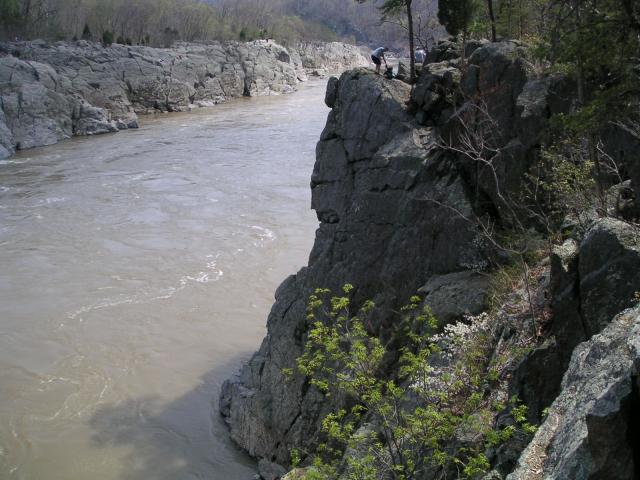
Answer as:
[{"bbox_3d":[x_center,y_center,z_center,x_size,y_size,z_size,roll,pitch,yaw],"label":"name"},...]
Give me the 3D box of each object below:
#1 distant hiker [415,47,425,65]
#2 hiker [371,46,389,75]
[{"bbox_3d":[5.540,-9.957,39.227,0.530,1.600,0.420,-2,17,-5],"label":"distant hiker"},{"bbox_3d":[3.164,-9.381,36.800,0.880,1.380,0.520,3,17,12],"label":"hiker"}]

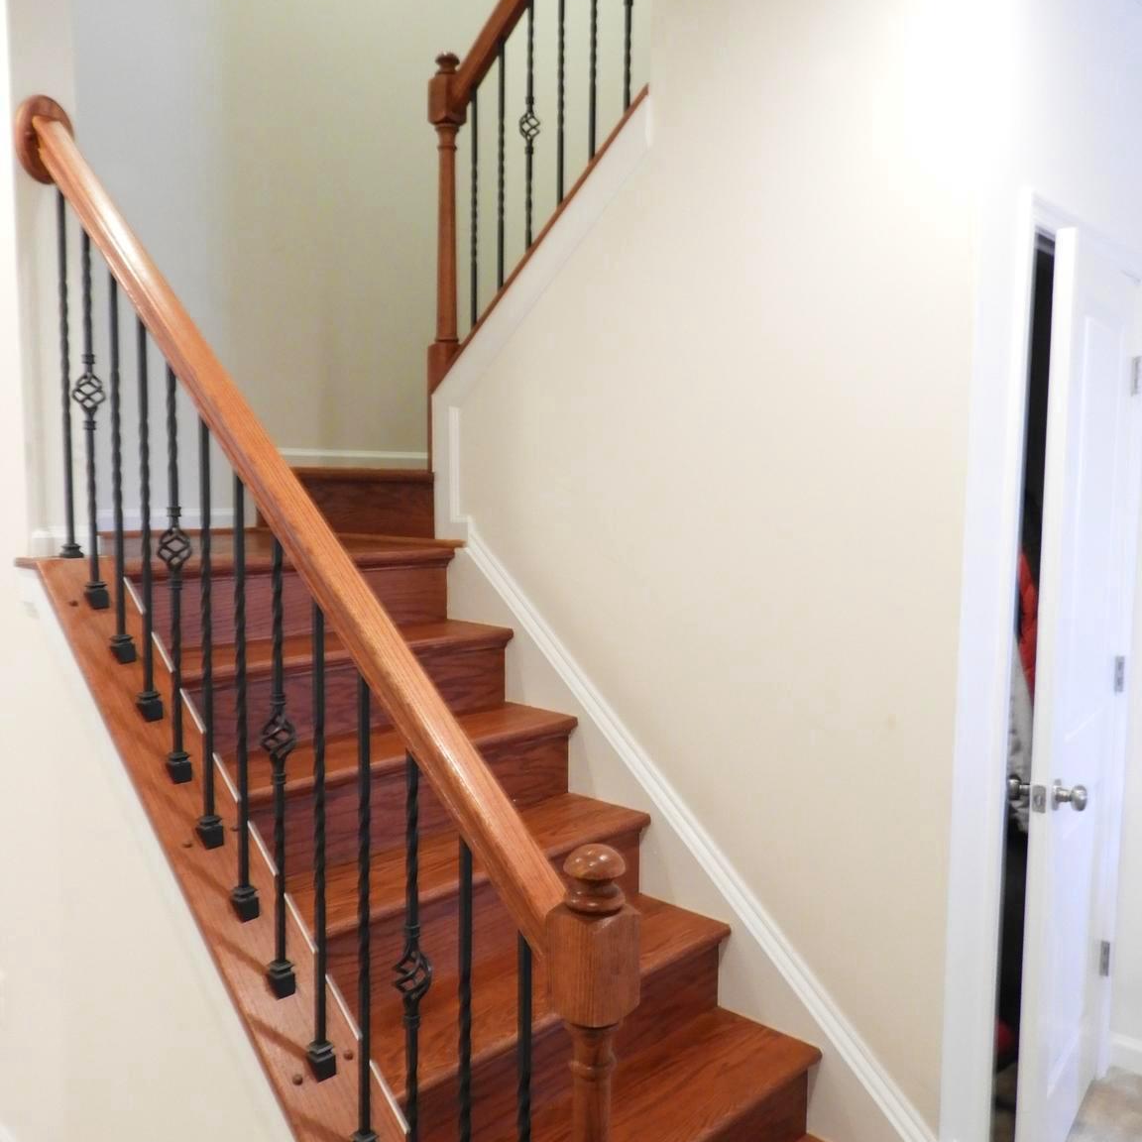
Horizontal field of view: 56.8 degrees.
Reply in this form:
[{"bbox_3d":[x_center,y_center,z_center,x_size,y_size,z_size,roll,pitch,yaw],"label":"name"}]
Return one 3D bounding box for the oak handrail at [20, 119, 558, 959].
[{"bbox_3d":[-0.520,-0.233,1.641,0.060,0.064,1.833,-4,47,-47],"label":"oak handrail"}]

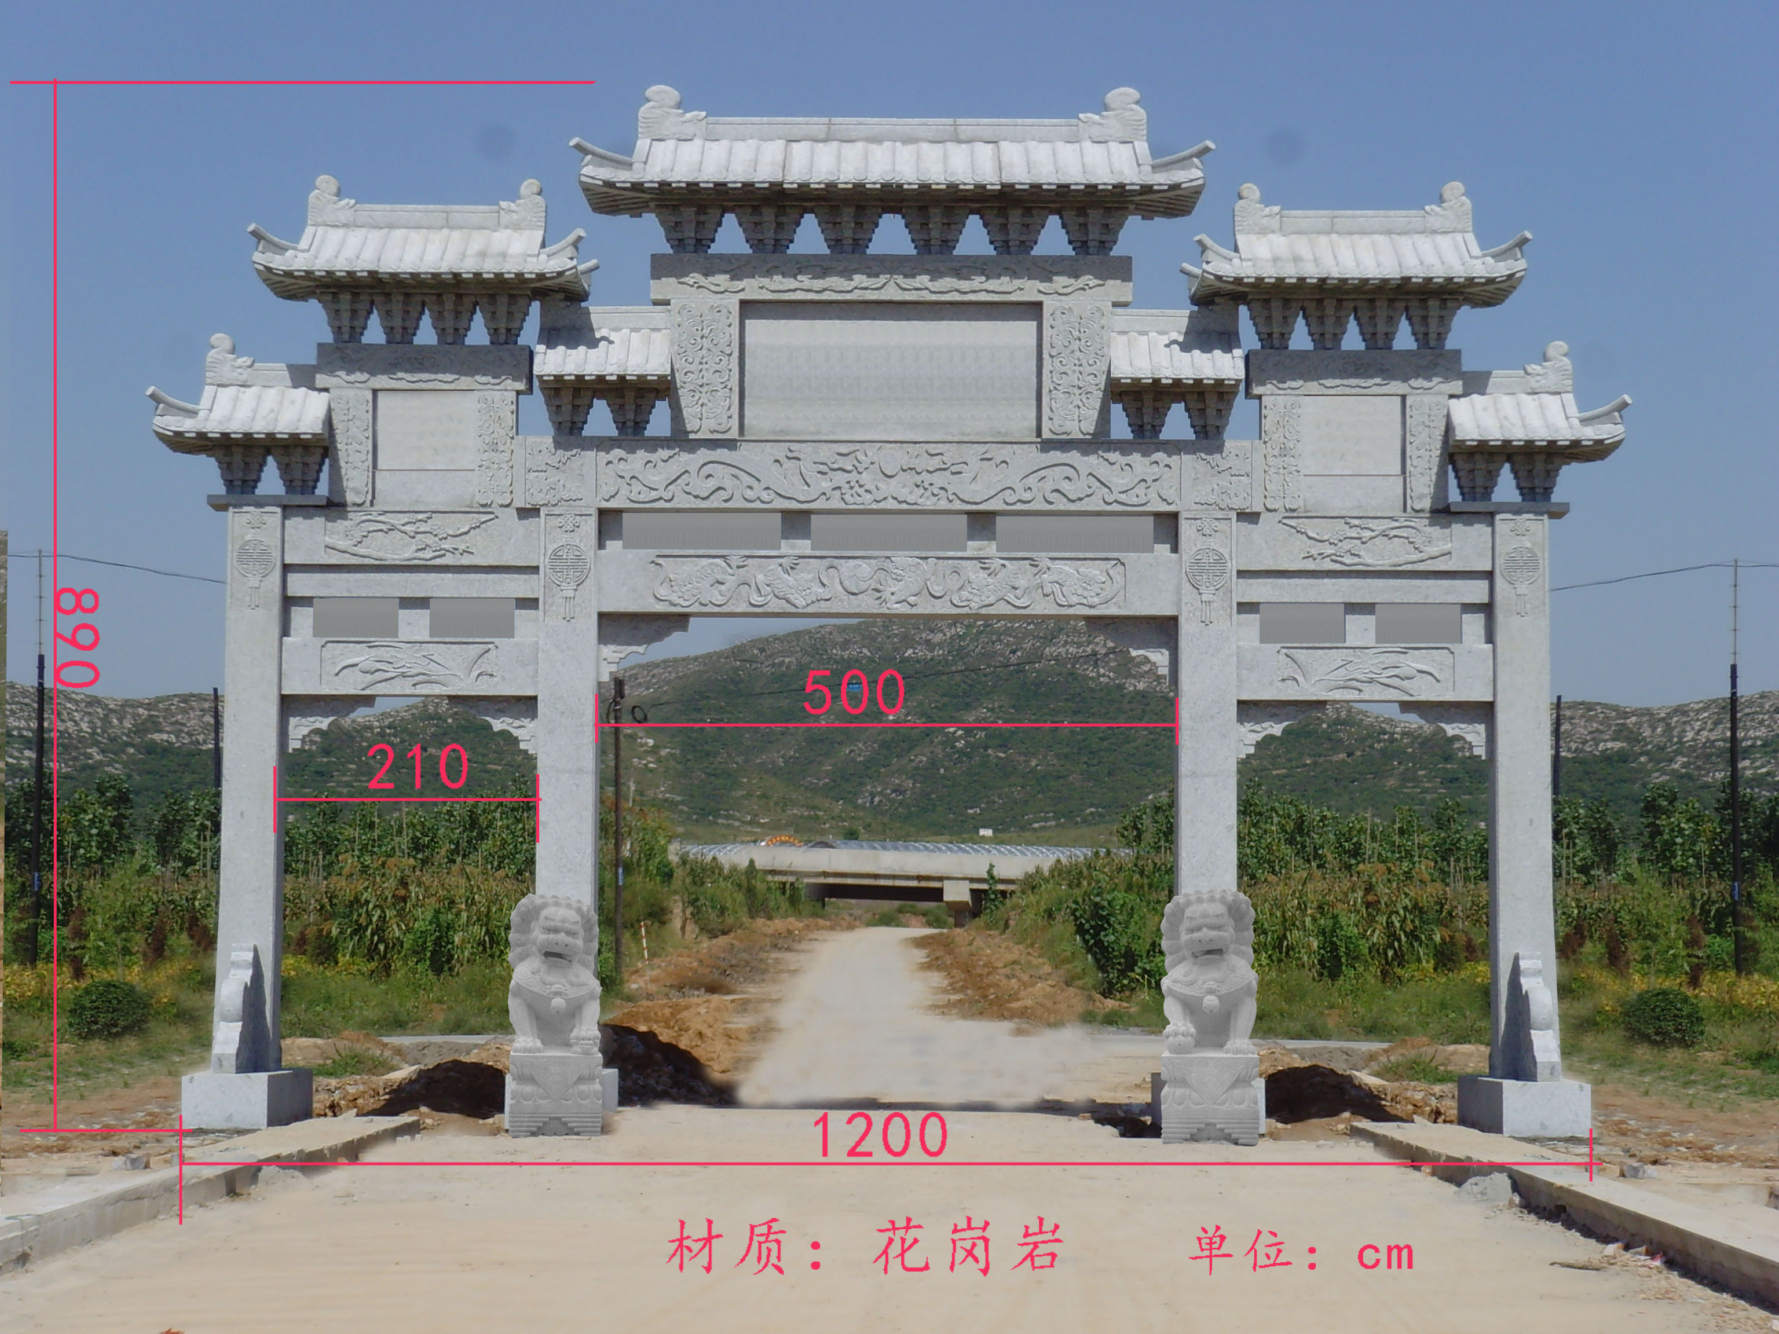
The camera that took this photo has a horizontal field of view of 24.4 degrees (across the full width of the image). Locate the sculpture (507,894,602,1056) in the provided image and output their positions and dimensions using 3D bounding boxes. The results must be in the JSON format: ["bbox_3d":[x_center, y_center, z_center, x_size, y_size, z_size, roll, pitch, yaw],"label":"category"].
[{"bbox_3d":[-2.741,2.508,33.648,0.762,1.294,0.880,0,-4,0],"label":"sculpture"}]

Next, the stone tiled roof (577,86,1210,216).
[{"bbox_3d":[0.030,-4.516,36.005,5.473,1.145,1.700,0,-4,0],"label":"stone tiled roof"}]

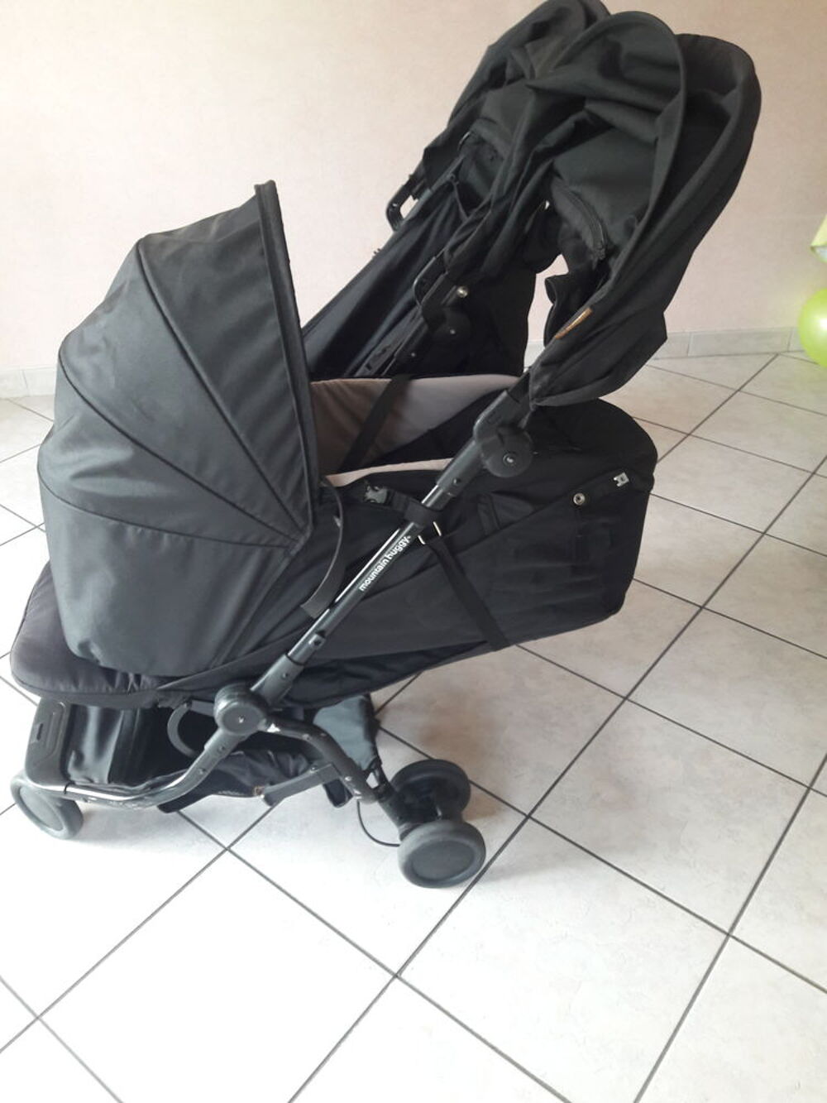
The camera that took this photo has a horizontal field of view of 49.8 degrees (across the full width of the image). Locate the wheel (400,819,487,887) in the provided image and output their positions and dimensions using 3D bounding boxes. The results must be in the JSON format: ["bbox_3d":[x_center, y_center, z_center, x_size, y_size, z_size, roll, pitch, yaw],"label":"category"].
[{"bbox_3d":[0.042,0.441,1.296,0.129,0.129,0.039,-5,36,-5],"label":"wheel"}]

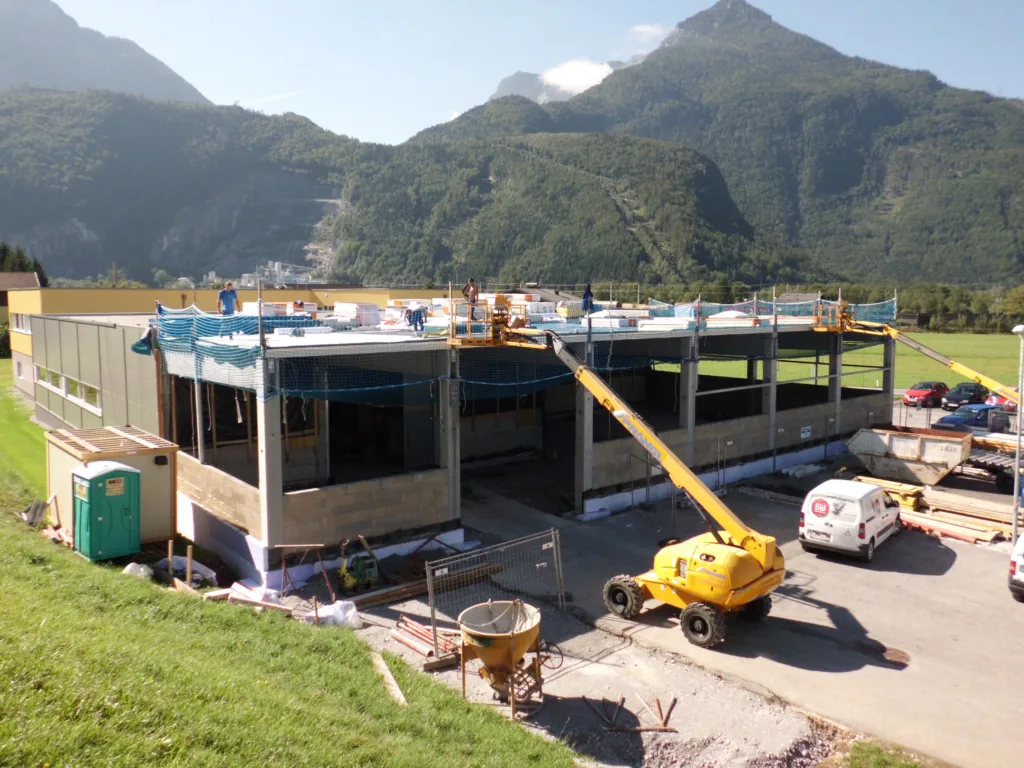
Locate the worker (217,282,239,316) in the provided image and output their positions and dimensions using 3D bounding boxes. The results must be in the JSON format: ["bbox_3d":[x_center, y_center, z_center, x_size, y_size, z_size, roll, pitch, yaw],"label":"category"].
[{"bbox_3d":[-8.491,-2.194,23.004,0.600,1.760,0.380,-3,7,-20],"label":"worker"}]

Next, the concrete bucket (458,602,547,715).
[{"bbox_3d":[-0.178,4.942,13.911,1.480,1.580,1.480,0,7,0],"label":"concrete bucket"}]

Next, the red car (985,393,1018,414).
[{"bbox_3d":[30.400,1.010,47.181,1.700,1.450,4.000,6,9,42],"label":"red car"}]

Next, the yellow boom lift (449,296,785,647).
[{"bbox_3d":[2.361,1.510,19.331,9.600,7.350,2.450,7,10,45],"label":"yellow boom lift"}]

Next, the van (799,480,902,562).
[{"bbox_3d":[10.162,3.836,22.743,1.820,1.810,4.380,6,9,40],"label":"van"}]

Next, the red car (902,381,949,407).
[{"bbox_3d":[27.100,0.629,50.157,1.710,1.450,4.100,7,10,44],"label":"red car"}]

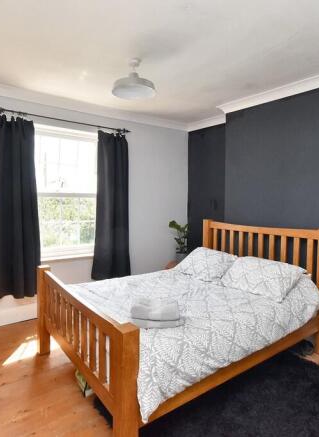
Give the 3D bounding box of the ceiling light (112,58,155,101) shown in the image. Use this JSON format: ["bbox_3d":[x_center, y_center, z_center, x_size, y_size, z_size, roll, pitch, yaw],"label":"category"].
[{"bbox_3d":[-0.198,-1.129,2.179,0.350,0.245,0.350,1,4,0],"label":"ceiling light"}]

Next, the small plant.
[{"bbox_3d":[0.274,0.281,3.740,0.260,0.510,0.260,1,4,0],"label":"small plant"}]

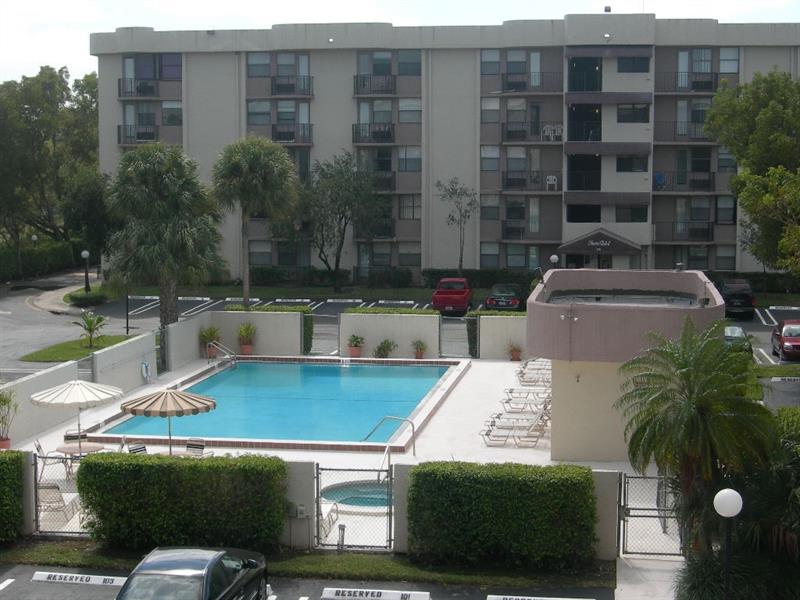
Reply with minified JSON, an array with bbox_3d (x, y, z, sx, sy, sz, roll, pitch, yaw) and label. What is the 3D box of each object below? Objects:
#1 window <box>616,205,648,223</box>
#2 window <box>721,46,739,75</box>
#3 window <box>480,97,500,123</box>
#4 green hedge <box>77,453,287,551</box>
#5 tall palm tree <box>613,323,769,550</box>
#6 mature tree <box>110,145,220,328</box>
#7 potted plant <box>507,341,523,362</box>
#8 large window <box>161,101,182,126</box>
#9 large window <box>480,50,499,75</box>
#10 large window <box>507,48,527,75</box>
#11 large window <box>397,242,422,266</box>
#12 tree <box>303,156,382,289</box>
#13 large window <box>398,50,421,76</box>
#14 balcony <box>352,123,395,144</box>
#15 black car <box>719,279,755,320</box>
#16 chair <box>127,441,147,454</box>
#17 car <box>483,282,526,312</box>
[{"bbox_3d":[12.229,-4.537,74.238,1.635,0.936,0.150,1,7,9],"label":"window"},{"bbox_3d":[17.133,-12.439,73.327,0.964,1.411,0.150,1,7,9],"label":"window"},{"bbox_3d":[5.103,-10.692,79.463,1.119,1.424,0.150,1,6,9],"label":"window"},{"bbox_3d":[-4.088,3.792,26.401,3.738,1.680,0.900,1,6,9],"label":"green hedge"},{"bbox_3d":[5.306,2.542,25.519,2.850,4.433,2.800,1,5,8],"label":"tall palm tree"},{"bbox_3d":[-8.118,-1.454,48.649,3.884,7.777,3.884,1,5,9],"label":"mature tree"},{"bbox_3d":[4.234,1.877,52.092,0.600,0.767,0.600,1,5,8],"label":"potted plant"},{"bbox_3d":[-13.167,-10.766,81.556,1.262,1.450,0.150,1,6,9],"label":"large window"},{"bbox_3d":[5.048,-13.265,78.679,1.056,1.433,0.150,1,5,9],"label":"large window"},{"bbox_3d":[6.545,-13.348,79.000,1.100,1.400,0.120,1,5,10],"label":"large window"},{"bbox_3d":[0.597,-2.609,80.689,1.301,1.375,0.148,1,6,9],"label":"large window"},{"bbox_3d":[-3.202,-4.296,78.253,4.714,7.741,4.478,0,5,0],"label":"tree"},{"bbox_3d":[0.589,-13.362,79.598,1.283,1.444,0.148,1,6,9],"label":"large window"},{"bbox_3d":[-1.387,-9.078,77.120,2.208,1.185,1.300,1,7,9],"label":"balcony"},{"bbox_3d":[15.610,-0.146,66.075,1.800,1.640,4.700,1,6,9],"label":"black car"},{"bbox_3d":[-5.993,3.794,32.991,0.580,0.900,0.640,-6,9,-43],"label":"chair"},{"bbox_3d":[5.470,-0.221,71.349,1.790,1.420,4.700,1,5,10],"label":"car"}]

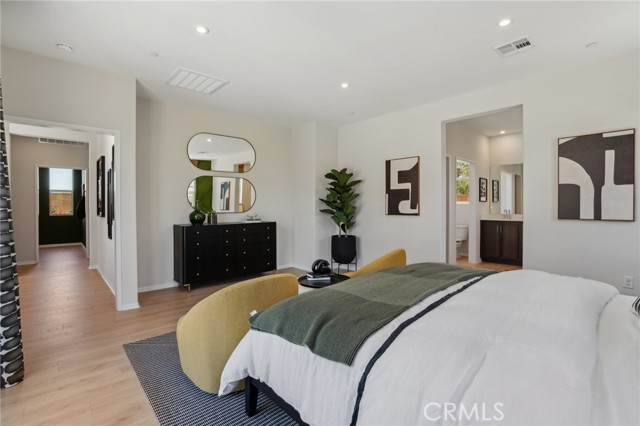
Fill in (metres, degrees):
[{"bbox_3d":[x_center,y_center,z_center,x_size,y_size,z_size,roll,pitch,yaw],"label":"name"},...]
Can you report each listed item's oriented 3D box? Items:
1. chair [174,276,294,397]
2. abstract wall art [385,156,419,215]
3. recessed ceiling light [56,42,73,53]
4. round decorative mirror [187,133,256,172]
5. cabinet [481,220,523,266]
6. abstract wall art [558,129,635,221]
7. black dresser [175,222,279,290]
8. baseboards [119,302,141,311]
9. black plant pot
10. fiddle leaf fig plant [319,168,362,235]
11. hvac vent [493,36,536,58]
[{"bbox_3d":[-0.641,0.817,2.192,0.754,0.704,0.785,1,2,44],"label":"chair"},{"bbox_3d":[1.321,-0.409,4.547,0.580,0.910,0.040,1,2,44],"label":"abstract wall art"},{"bbox_3d":[-2.410,-1.566,2.684,0.136,0.040,0.136,-1,2,-39],"label":"recessed ceiling light"},{"bbox_3d":[-1.582,-0.978,4.711,1.154,0.595,0.030,-1,2,-39],"label":"round decorative mirror"},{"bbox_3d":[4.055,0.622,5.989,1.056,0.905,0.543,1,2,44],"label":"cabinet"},{"bbox_3d":[2.907,-0.376,3.016,0.574,0.915,0.040,1,2,44],"label":"abstract wall art"},{"bbox_3d":[-1.471,0.647,4.638,1.458,0.936,0.453,-1,2,-39],"label":"black dresser"},{"bbox_3d":[-2.262,1.100,3.379,0.219,0.091,0.016,-1,2,-39],"label":"baseboards"},{"bbox_3d":[0.425,0.658,5.080,0.453,0.518,0.453,0,1,0],"label":"black plant pot"},{"bbox_3d":[0.375,-0.198,5.080,0.734,1.193,0.694,0,1,0],"label":"fiddle leaf fig plant"},{"bbox_3d":[1.860,-1.579,2.722,0.282,0.030,0.225,1,2,44],"label":"hvac vent"}]

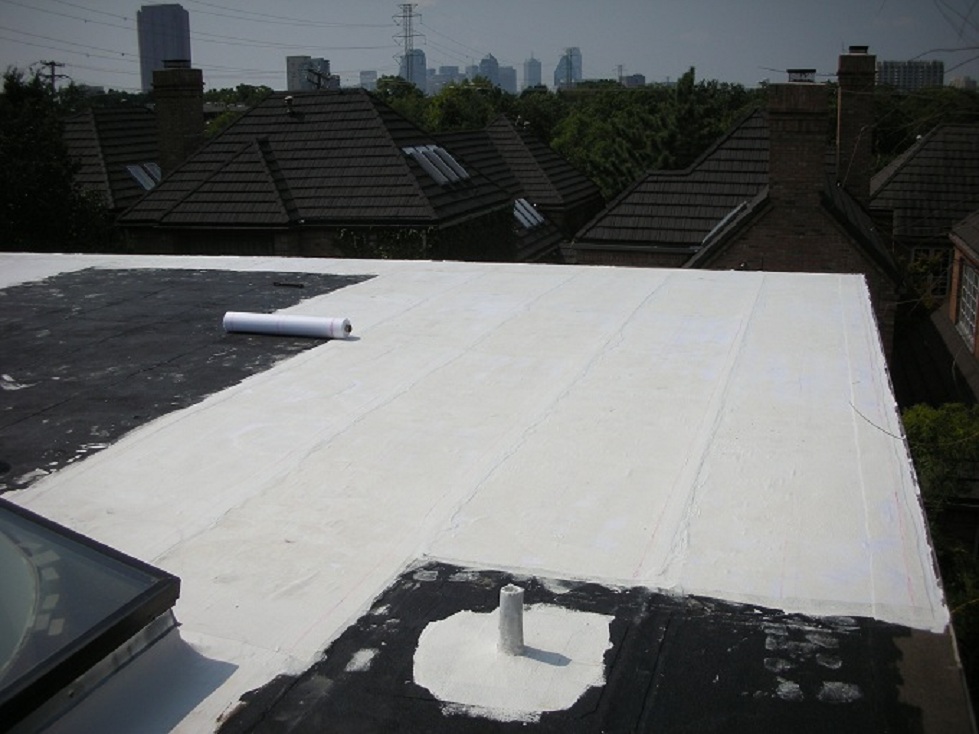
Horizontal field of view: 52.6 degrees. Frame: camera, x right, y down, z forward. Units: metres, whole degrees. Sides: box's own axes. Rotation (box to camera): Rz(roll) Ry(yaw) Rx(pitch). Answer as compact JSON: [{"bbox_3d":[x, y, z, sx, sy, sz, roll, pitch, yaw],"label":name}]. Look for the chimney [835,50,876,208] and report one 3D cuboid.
[{"bbox_3d":[10.493,-6.875,28.367,1.060,4.450,0.850,4,16,18],"label":"chimney"}]

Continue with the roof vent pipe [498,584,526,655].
[{"bbox_3d":[0.067,0.775,3.033,0.073,0.211,0.073,-1,15,1],"label":"roof vent pipe"}]

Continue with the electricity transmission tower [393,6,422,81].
[{"bbox_3d":[-19.730,-73.570,250.793,8.500,34.500,3.500,-2,15,-4],"label":"electricity transmission tower"}]

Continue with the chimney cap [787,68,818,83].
[{"bbox_3d":[5.965,-5.555,18.900,0.510,0.222,0.459,5,16,18],"label":"chimney cap"}]

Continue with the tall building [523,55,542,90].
[{"bbox_3d":[174.677,-1156.292,4000.000,59.013,215.623,53.111,5,16,19],"label":"tall building"}]

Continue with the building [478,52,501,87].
[{"bbox_3d":[0.153,-1009.920,3500.000,59.128,185.094,53.216,5,16,19],"label":"building"}]

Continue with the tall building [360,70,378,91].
[{"bbox_3d":[-412.911,-955.252,3400.000,42.066,116.651,33.652,5,16,19],"label":"tall building"}]

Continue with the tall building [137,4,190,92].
[{"bbox_3d":[-439.173,-408.011,1365.149,66.000,171.000,58.000,-5,15,-16],"label":"tall building"}]

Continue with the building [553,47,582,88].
[{"bbox_3d":[294.256,-1078.307,3700.000,86.438,216.275,69.150,5,16,19],"label":"building"}]

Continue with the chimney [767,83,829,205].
[{"bbox_3d":[5.903,-4.259,18.900,1.060,2.300,0.880,5,16,18],"label":"chimney"}]

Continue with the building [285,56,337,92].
[{"bbox_3d":[-185.676,-290.108,1044.820,50.000,70.000,36.000,-3,15,-9],"label":"building"}]

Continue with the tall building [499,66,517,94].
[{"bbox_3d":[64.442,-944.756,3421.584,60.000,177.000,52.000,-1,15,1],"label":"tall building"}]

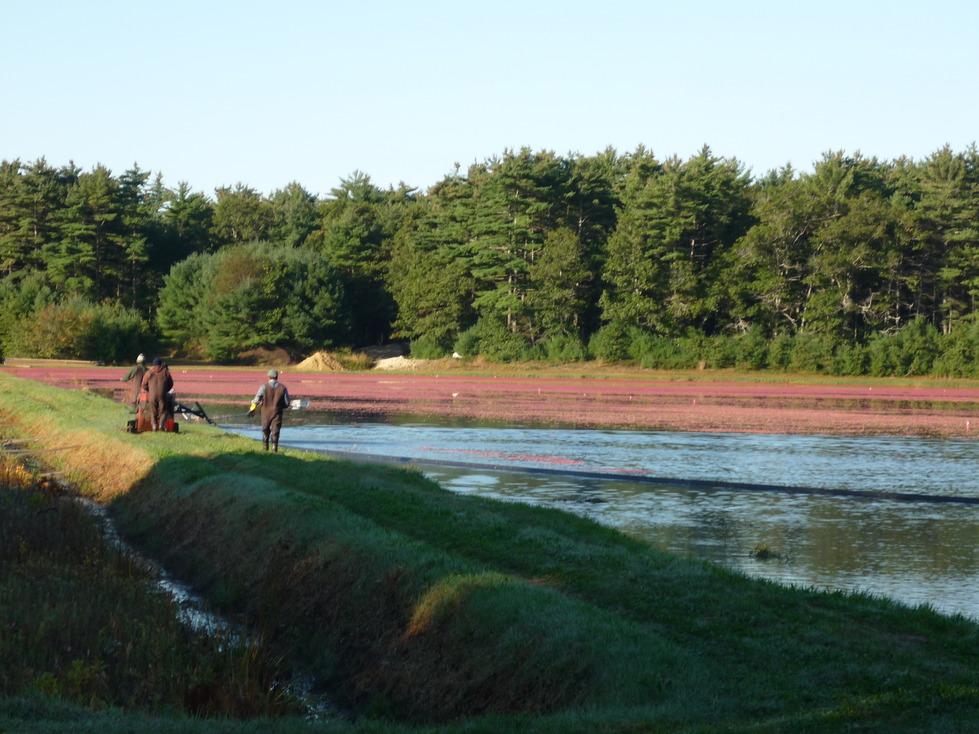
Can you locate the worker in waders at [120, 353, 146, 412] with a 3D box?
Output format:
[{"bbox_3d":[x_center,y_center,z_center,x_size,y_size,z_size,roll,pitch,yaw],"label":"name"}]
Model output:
[{"bbox_3d":[-10.092,0.492,80.500,0.800,1.750,0.500,0,1,-22],"label":"worker in waders"}]

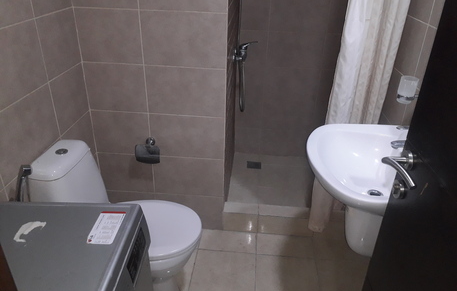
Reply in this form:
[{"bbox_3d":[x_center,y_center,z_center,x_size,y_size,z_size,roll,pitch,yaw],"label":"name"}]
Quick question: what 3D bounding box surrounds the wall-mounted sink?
[{"bbox_3d":[0.534,0.269,1.432,0.495,0.520,0.590,4,28,4],"label":"wall-mounted sink"}]

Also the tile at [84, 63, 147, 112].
[{"bbox_3d":[-0.564,-0.288,1.801,0.308,0.253,0.012,4,28,4],"label":"tile"}]

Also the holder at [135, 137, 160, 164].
[{"bbox_3d":[-0.431,0.025,1.915,0.132,0.138,0.070,4,29,4],"label":"holder"}]

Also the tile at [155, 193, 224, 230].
[{"bbox_3d":[-0.234,0.395,2.141,0.400,0.248,0.010,4,29,4],"label":"tile"}]

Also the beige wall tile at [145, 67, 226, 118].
[{"bbox_3d":[-0.212,-0.266,1.778,0.399,0.253,0.012,4,28,4],"label":"beige wall tile"}]

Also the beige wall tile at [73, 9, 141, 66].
[{"bbox_3d":[-0.558,-0.510,1.681,0.308,0.253,0.012,4,28,4],"label":"beige wall tile"}]

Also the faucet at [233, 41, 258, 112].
[{"bbox_3d":[0.107,-0.432,2.297,0.148,0.467,0.205,4,28,4],"label":"faucet"}]

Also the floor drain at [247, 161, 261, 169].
[{"bbox_3d":[0.200,0.157,2.795,0.105,0.010,0.105,4,29,4],"label":"floor drain"}]

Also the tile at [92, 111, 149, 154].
[{"bbox_3d":[-0.574,-0.068,1.924,0.307,0.253,0.010,4,29,4],"label":"tile"}]

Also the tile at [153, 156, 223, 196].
[{"bbox_3d":[-0.225,0.178,2.018,0.399,0.253,0.012,4,28,4],"label":"tile"}]

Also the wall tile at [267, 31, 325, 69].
[{"bbox_3d":[0.472,-0.676,2.542,0.398,0.253,0.010,4,29,4],"label":"wall tile"}]

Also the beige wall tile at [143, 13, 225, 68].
[{"bbox_3d":[-0.205,-0.488,1.658,0.399,0.253,0.012,4,28,4],"label":"beige wall tile"}]

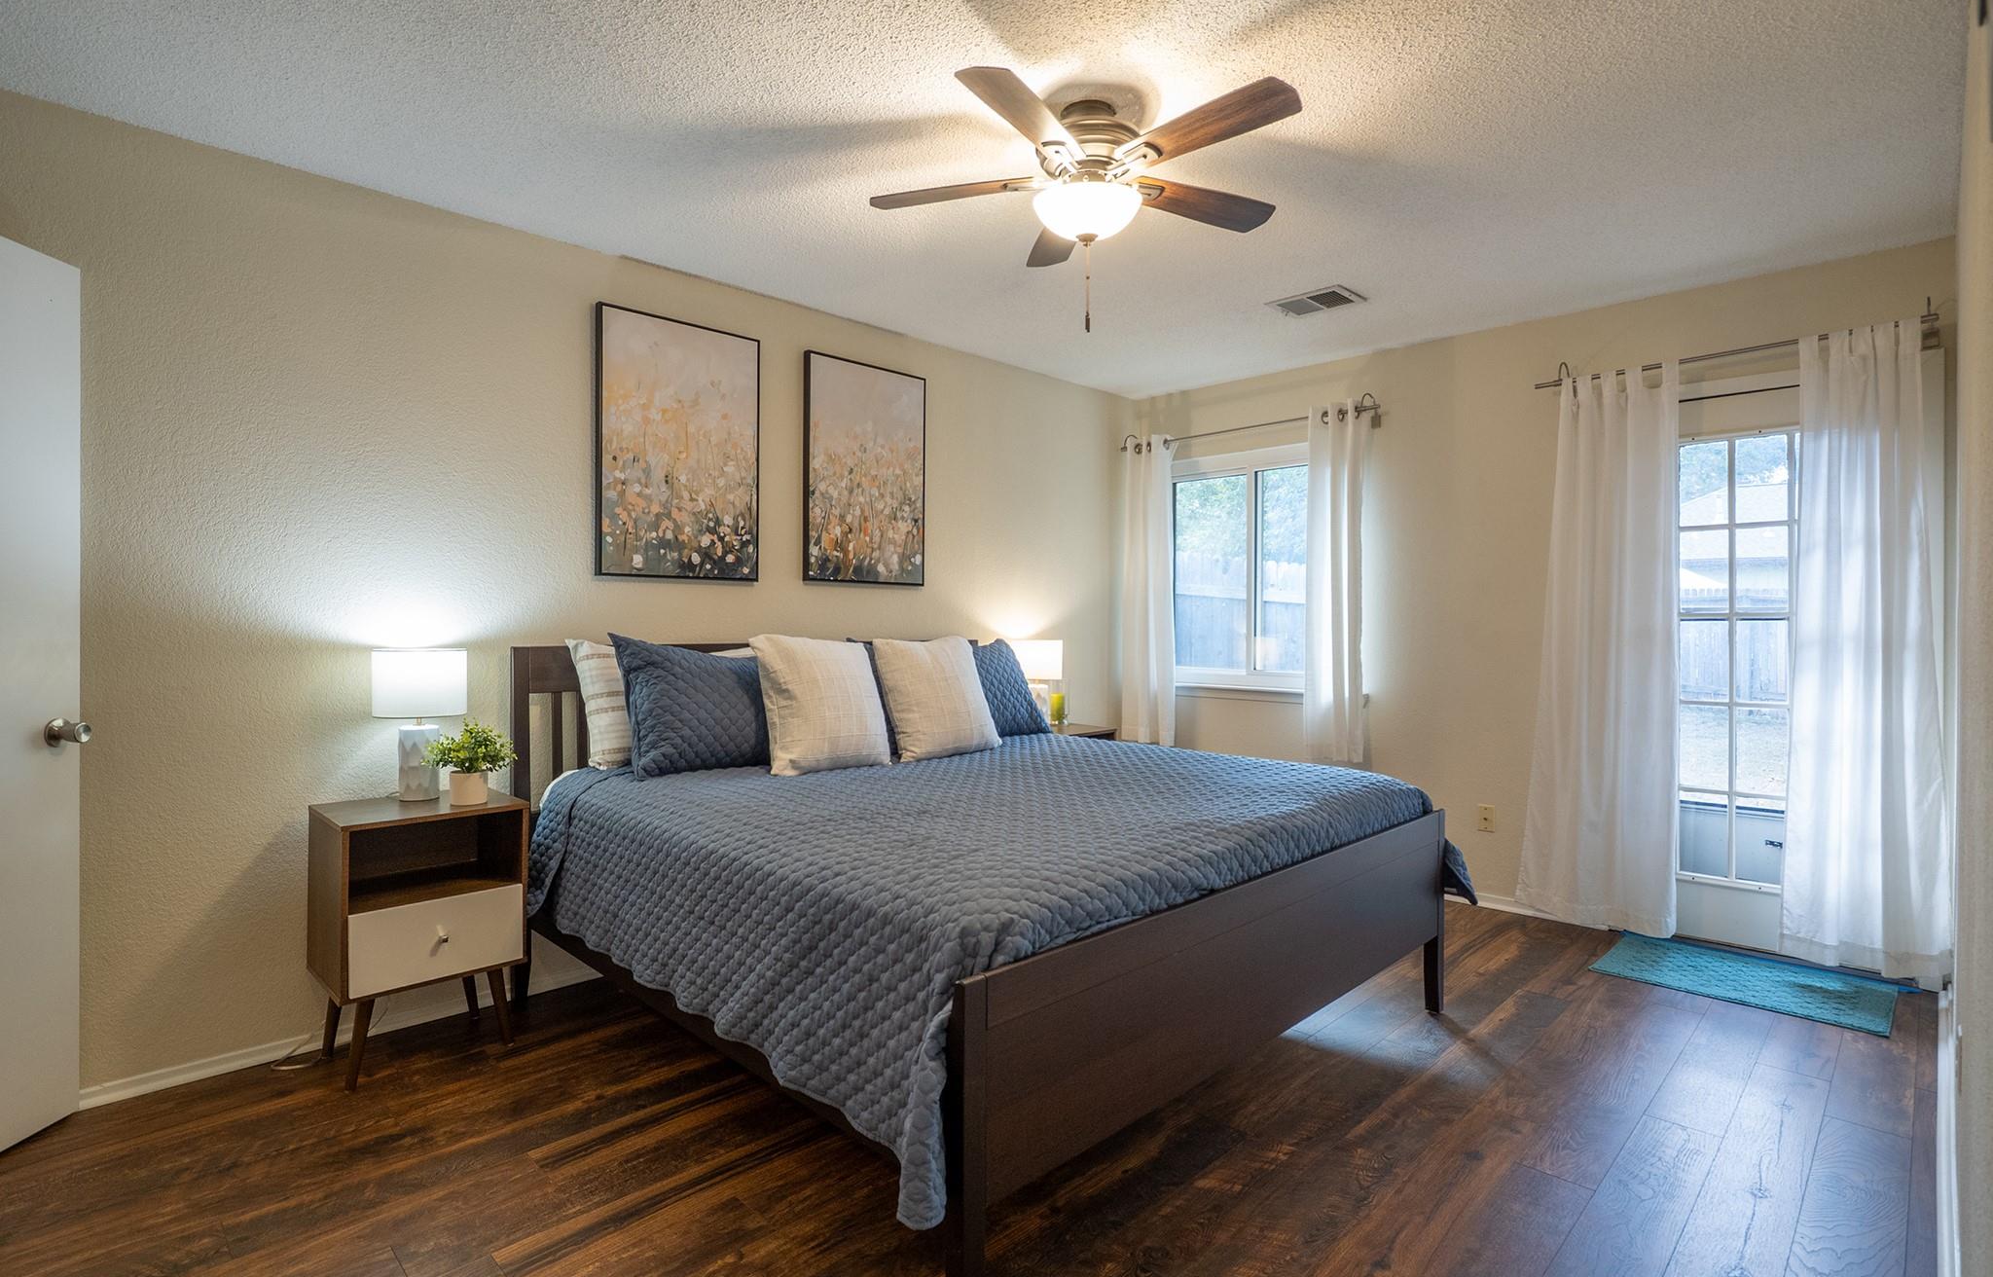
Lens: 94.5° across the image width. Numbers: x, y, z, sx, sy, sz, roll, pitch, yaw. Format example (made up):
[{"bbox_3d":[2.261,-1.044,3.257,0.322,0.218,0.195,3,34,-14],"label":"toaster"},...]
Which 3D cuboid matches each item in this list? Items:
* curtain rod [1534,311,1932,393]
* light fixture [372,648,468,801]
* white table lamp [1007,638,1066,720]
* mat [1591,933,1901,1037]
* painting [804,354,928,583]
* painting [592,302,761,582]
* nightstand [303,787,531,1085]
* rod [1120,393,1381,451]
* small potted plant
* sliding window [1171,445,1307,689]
[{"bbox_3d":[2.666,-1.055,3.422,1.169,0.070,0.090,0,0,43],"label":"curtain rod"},{"bbox_3d":[-1.663,0.245,2.656,0.269,0.435,0.269,0,0,-44],"label":"light fixture"},{"bbox_3d":[0.197,0.229,4.406,0.269,0.435,0.269,0,0,-44],"label":"white table lamp"},{"bbox_3d":[2.568,1.167,3.194,0.568,0.012,0.776,0,0,-44],"label":"mat"},{"bbox_3d":[-0.545,-0.684,3.881,0.602,0.918,0.042,0,0,-44],"label":"painting"},{"bbox_3d":[-1.130,-0.668,3.316,0.595,0.916,0.042,0,0,-44],"label":"painting"},{"bbox_3d":[-1.625,0.827,2.624,0.439,0.675,0.385,0,0,-44],"label":"nightstand"},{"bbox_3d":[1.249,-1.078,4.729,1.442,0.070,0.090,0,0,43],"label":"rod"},{"bbox_3d":[-1.518,0.355,2.657,0.261,0.247,0.261,0,0,-44],"label":"small potted plant"},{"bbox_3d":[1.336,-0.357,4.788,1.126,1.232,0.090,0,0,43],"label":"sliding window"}]

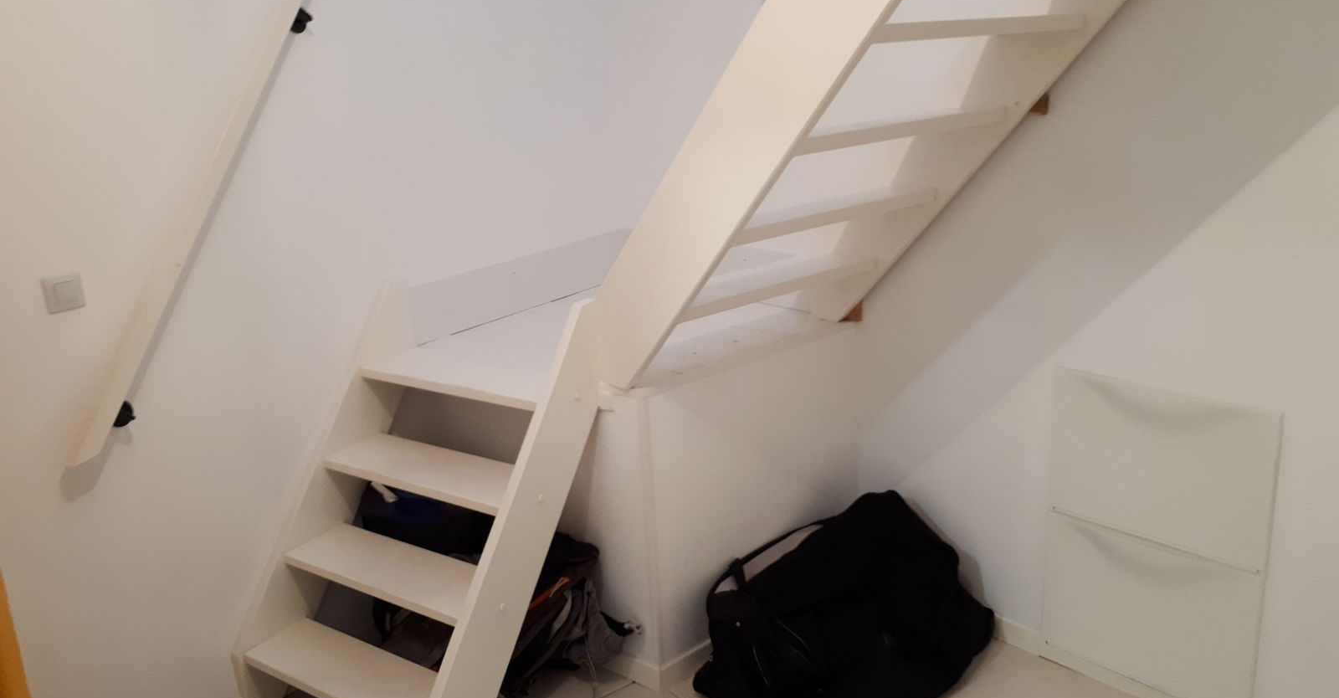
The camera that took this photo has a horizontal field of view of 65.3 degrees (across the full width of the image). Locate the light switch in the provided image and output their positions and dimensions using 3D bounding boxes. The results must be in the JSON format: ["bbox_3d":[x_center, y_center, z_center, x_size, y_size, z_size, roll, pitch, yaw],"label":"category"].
[{"bbox_3d":[-1.261,-0.115,2.174,0.015,0.073,0.074,9,20,36],"label":"light switch"}]

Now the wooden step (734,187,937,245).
[{"bbox_3d":[0.341,-0.330,2.541,0.771,0.031,0.185,-16,21,-38],"label":"wooden step"}]

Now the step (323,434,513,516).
[{"bbox_3d":[-0.601,0.317,2.679,0.623,0.025,0.198,8,20,33],"label":"step"}]

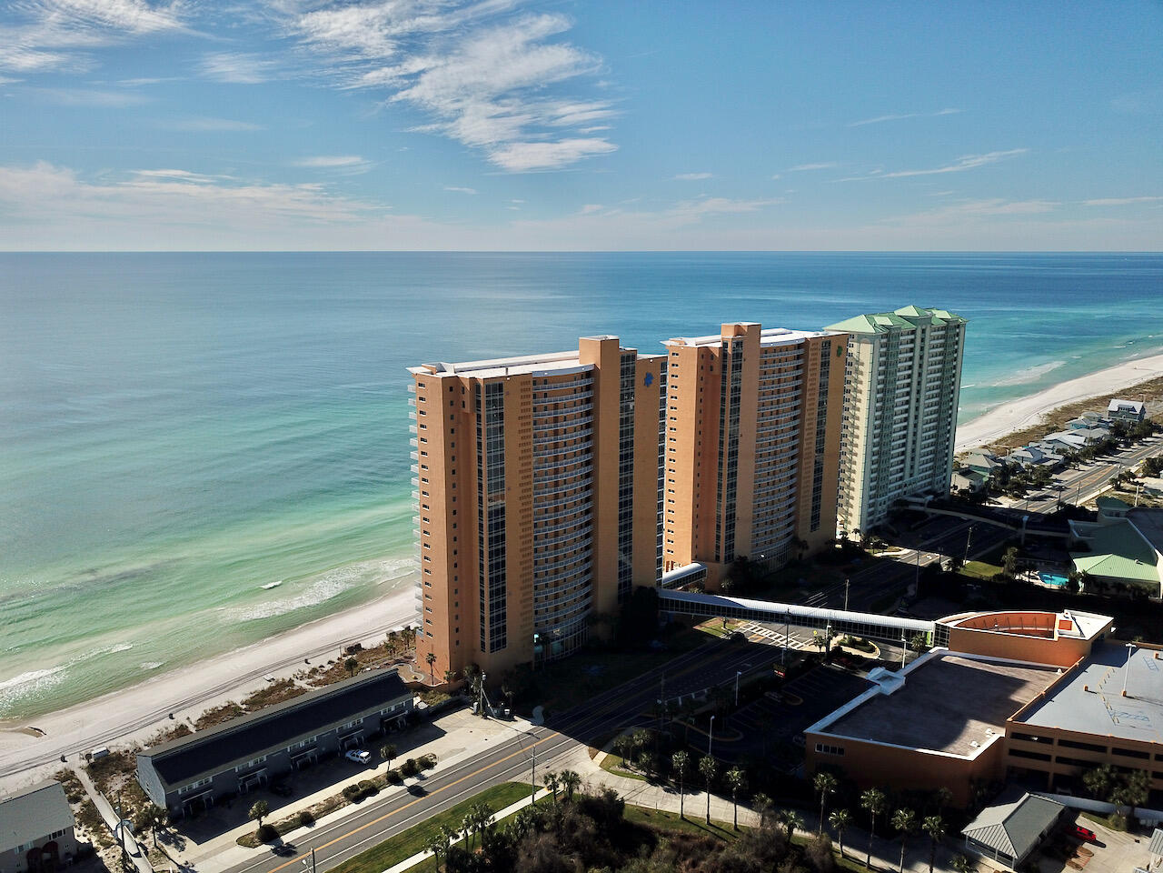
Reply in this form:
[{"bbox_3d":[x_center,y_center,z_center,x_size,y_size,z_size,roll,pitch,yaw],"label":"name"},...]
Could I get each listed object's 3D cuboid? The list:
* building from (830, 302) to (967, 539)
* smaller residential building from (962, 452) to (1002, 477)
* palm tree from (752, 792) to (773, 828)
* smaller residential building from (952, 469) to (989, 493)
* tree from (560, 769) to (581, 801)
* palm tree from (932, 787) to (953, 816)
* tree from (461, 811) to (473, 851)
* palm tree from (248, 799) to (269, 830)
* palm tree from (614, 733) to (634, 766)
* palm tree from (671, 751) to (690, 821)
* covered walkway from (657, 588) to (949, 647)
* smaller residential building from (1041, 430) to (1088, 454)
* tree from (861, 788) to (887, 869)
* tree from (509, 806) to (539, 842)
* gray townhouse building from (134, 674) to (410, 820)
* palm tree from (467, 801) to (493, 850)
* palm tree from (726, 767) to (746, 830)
[{"bbox_3d":[116.635,-9.480,327.970,70.500,77.916,20.500,-11,17,-42],"label":"building"},{"bbox_3d":[171.460,13.190,375.640,11.500,9.000,13.600,-11,16,-41],"label":"smaller residential building"},{"bbox_3d":[31.359,64.771,150.292,3.285,7.864,3.285,0,12,0],"label":"palm tree"},{"bbox_3d":[156.980,17.850,358.370,11.500,7.200,13.000,-11,16,-41],"label":"smaller residential building"},{"bbox_3d":[-2.244,63.694,159.145,3.474,6.226,3.474,0,12,0],"label":"tree"},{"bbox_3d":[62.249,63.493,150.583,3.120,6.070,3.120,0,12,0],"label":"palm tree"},{"bbox_3d":[-19.210,65.996,145.795,2.607,7.369,2.607,0,12,0],"label":"tree"},{"bbox_3d":[-56.168,65.645,151.968,3.467,5.446,3.467,0,12,0],"label":"palm tree"},{"bbox_3d":[8.090,60.570,168.480,3.400,6.200,3.400,0,12,0],"label":"palm tree"},{"bbox_3d":[17.840,61.450,153.860,3.068,12.847,3.068,0,12,0],"label":"palm tree"},{"bbox_3d":[53.570,44.730,218.640,69.150,4.900,4.300,4,13,17],"label":"covered walkway"},{"bbox_3d":[232.927,4.134,419.732,13.500,7.800,15.500,-11,16,-41],"label":"smaller residential building"},{"bbox_3d":[45.824,62.114,138.122,3.980,14.050,3.980,0,12,0],"label":"tree"},{"bbox_3d":[-9.760,64.507,144.075,5.070,6.840,5.070,0,12,0],"label":"tree"},{"bbox_3d":[-59.592,58.943,175.265,50.800,8.700,14.300,-11,16,-42],"label":"gray townhouse building"},{"bbox_3d":[-16.690,64.640,144.980,3.900,8.200,3.900,0,12,0],"label":"palm tree"},{"bbox_3d":[26.059,61.256,147.628,3.350,11.690,3.350,0,12,0],"label":"palm tree"}]

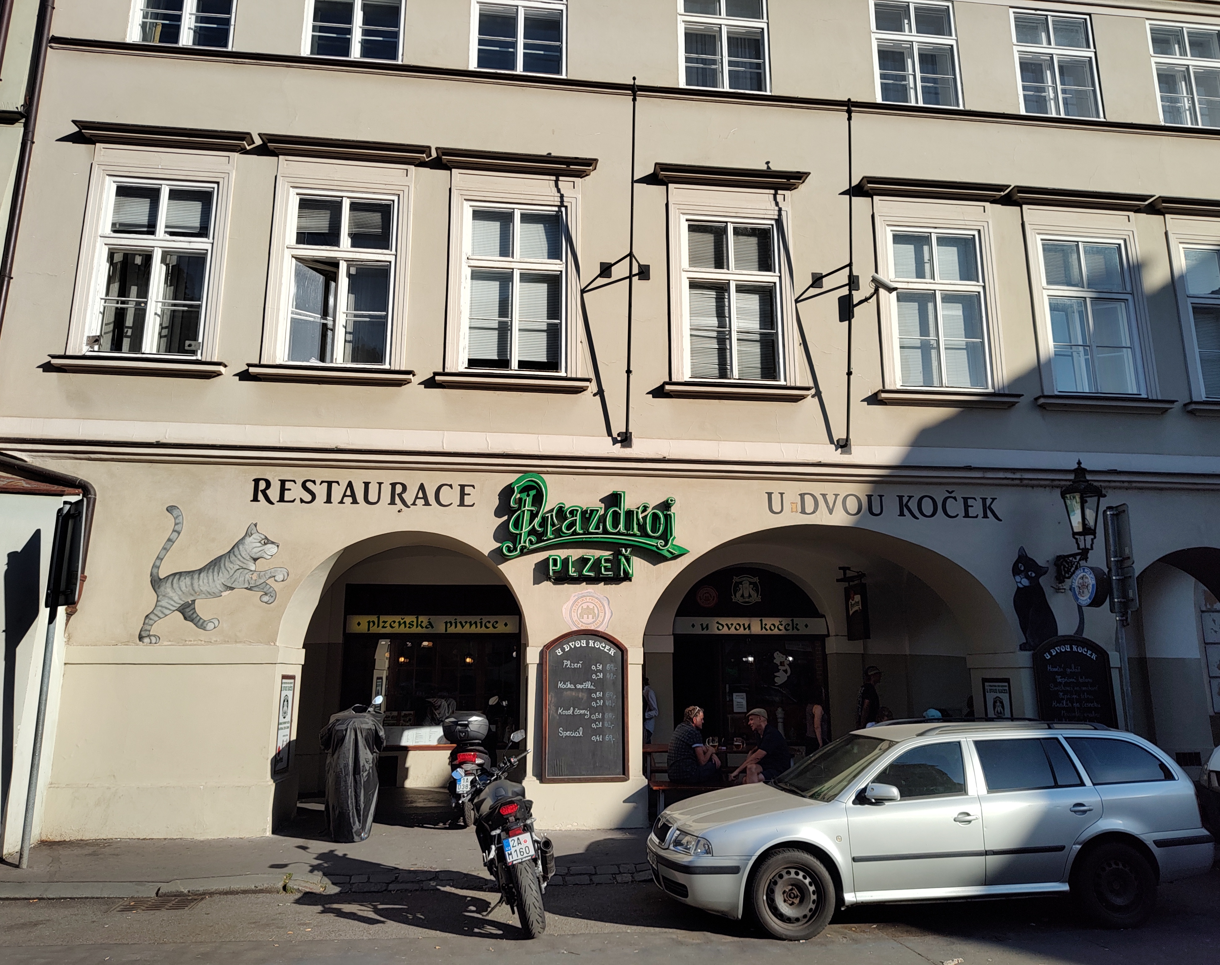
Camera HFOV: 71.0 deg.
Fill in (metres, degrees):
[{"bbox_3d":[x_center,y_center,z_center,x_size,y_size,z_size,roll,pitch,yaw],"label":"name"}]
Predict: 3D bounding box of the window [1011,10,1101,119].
[{"bbox_3d":[6.707,-6.272,12.893,1.331,1.773,0.130,1,-11,-7],"label":"window"}]

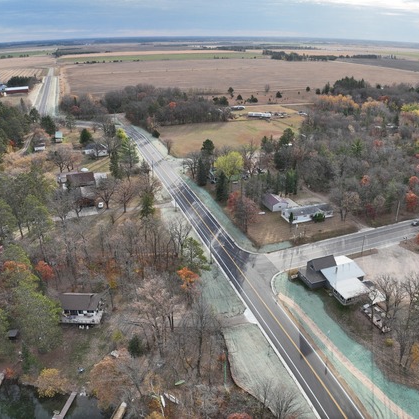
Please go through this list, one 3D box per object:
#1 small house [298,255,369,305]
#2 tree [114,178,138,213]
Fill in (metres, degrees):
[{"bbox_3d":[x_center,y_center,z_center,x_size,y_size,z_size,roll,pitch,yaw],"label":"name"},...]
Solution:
[{"bbox_3d":[38.600,20.860,118.240,16.000,7.000,16.500,-8,25,-16],"label":"small house"},{"bbox_3d":[-38.160,-6.140,173.860,10.010,15.950,10.010,0,24,0],"label":"tree"}]

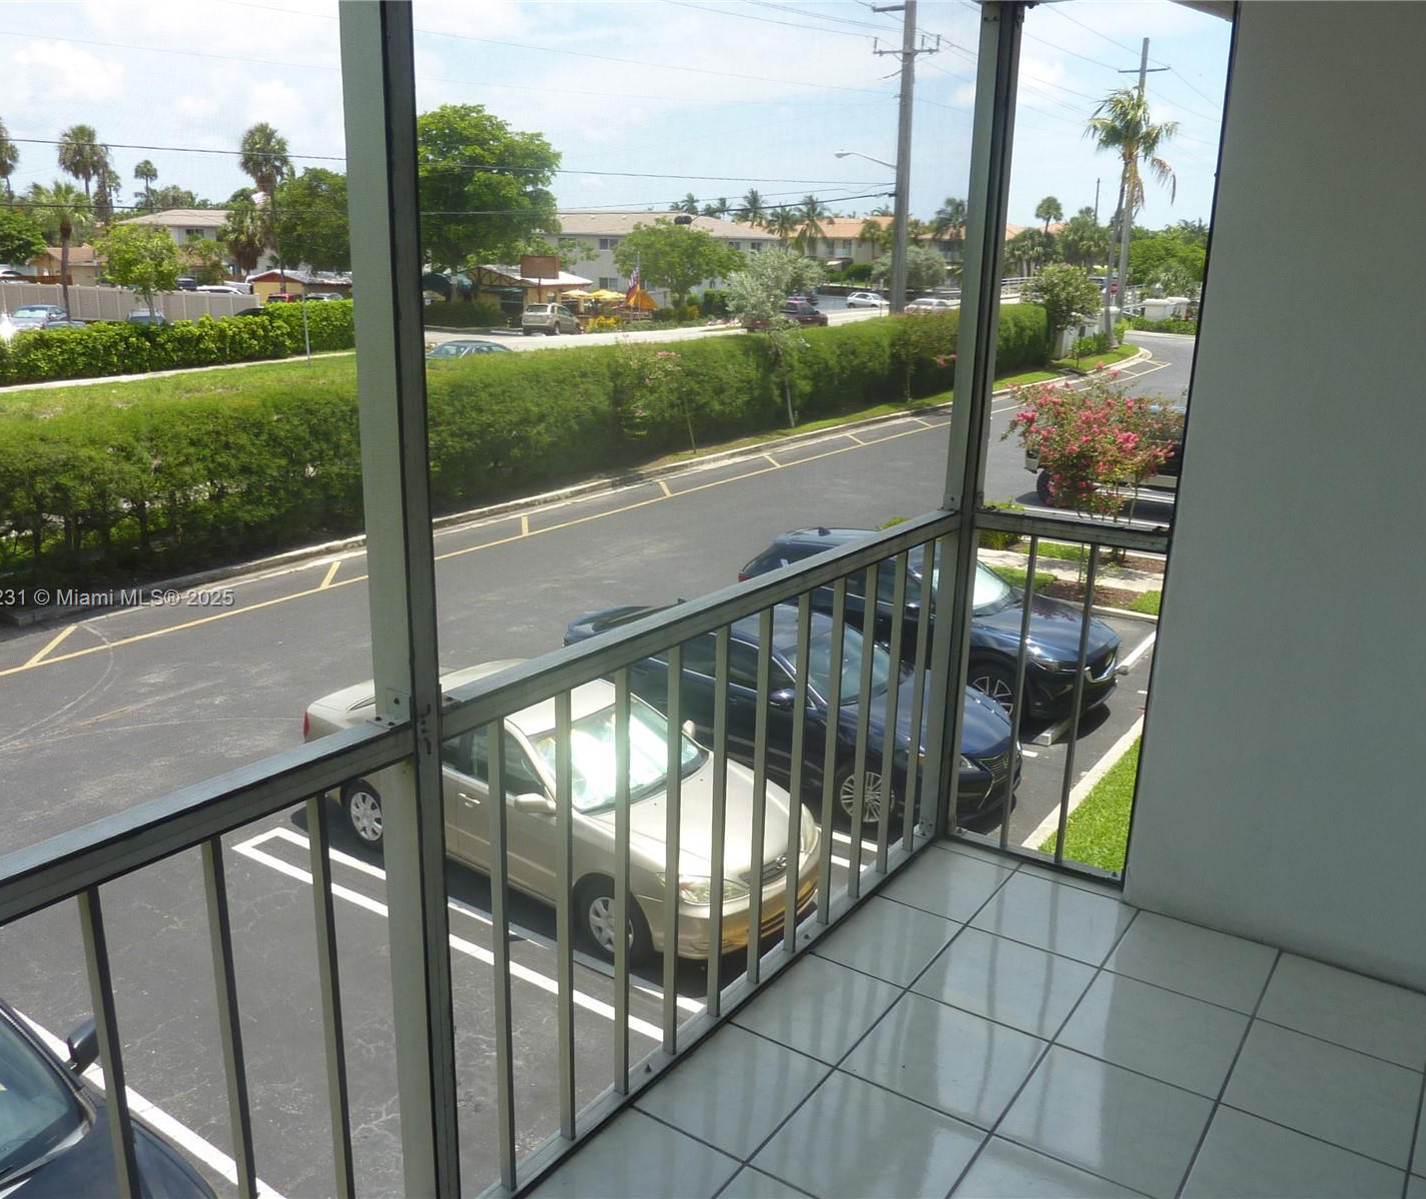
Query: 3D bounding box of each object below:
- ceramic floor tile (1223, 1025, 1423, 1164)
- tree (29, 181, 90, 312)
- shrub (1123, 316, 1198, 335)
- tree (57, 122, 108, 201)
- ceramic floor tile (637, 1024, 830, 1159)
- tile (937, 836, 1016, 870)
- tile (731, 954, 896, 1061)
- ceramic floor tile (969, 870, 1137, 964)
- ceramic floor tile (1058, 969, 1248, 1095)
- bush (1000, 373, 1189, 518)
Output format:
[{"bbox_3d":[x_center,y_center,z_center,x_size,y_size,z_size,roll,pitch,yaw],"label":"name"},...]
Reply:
[{"bbox_3d":[1.145,0.920,2.164,0.307,0.010,0.310,10,18,34],"label":"ceramic floor tile"},{"bbox_3d":[-33.589,-17.849,60.000,2.800,7.200,2.800,-5,17,-22],"label":"tree"},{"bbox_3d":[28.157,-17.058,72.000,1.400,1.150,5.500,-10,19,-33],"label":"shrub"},{"bbox_3d":[-46.916,-29.176,87.000,3.200,12.400,3.200,-5,17,-22],"label":"tree"},{"bbox_3d":[0.041,0.951,2.254,0.282,0.010,0.317,11,19,34],"label":"ceramic floor tile"},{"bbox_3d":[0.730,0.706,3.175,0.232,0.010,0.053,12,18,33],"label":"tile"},{"bbox_3d":[0.233,0.883,2.496,0.247,0.010,0.319,12,18,33],"label":"tile"},{"bbox_3d":[0.842,0.788,2.841,0.317,0.010,0.317,11,19,34],"label":"ceramic floor tile"},{"bbox_3d":[0.932,0.913,2.440,0.319,0.010,0.319,12,18,33],"label":"ceramic floor tile"},{"bbox_3d":[6.101,-2.095,18.293,2.850,2.950,2.600,7,17,20],"label":"bush"}]

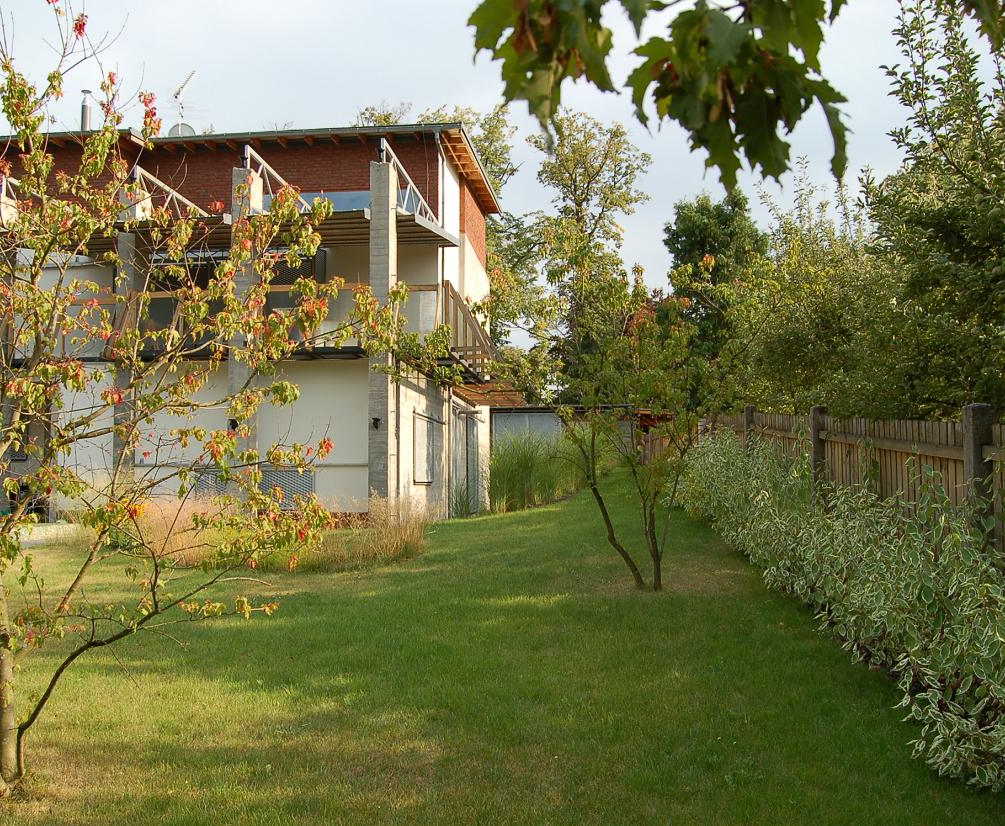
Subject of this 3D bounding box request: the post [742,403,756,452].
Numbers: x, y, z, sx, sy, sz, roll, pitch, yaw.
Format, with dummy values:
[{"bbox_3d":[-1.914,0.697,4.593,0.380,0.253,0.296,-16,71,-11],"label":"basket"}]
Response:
[{"bbox_3d":[2.886,0.553,10.850,0.105,1.300,0.105,0,-3,5],"label":"post"}]

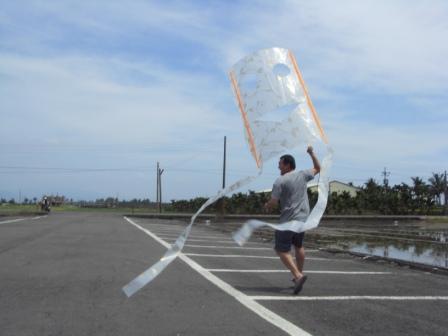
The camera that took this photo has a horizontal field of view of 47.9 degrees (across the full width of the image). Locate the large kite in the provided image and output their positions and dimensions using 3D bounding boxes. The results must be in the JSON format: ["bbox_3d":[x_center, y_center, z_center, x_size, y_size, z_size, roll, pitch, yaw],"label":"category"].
[{"bbox_3d":[0.041,0.046,5.850,2.400,2.850,0.950,-1,-4,9],"label":"large kite"}]

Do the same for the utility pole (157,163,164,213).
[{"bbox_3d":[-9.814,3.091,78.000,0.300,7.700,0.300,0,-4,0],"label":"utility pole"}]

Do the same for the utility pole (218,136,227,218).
[{"bbox_3d":[0.000,0.847,45.000,0.220,7.250,0.220,0,-4,0],"label":"utility pole"}]

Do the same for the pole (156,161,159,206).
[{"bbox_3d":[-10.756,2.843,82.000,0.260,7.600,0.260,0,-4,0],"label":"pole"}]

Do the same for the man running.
[{"bbox_3d":[0.840,0.635,6.100,0.620,1.770,0.520,2,-5,-25],"label":"man running"}]

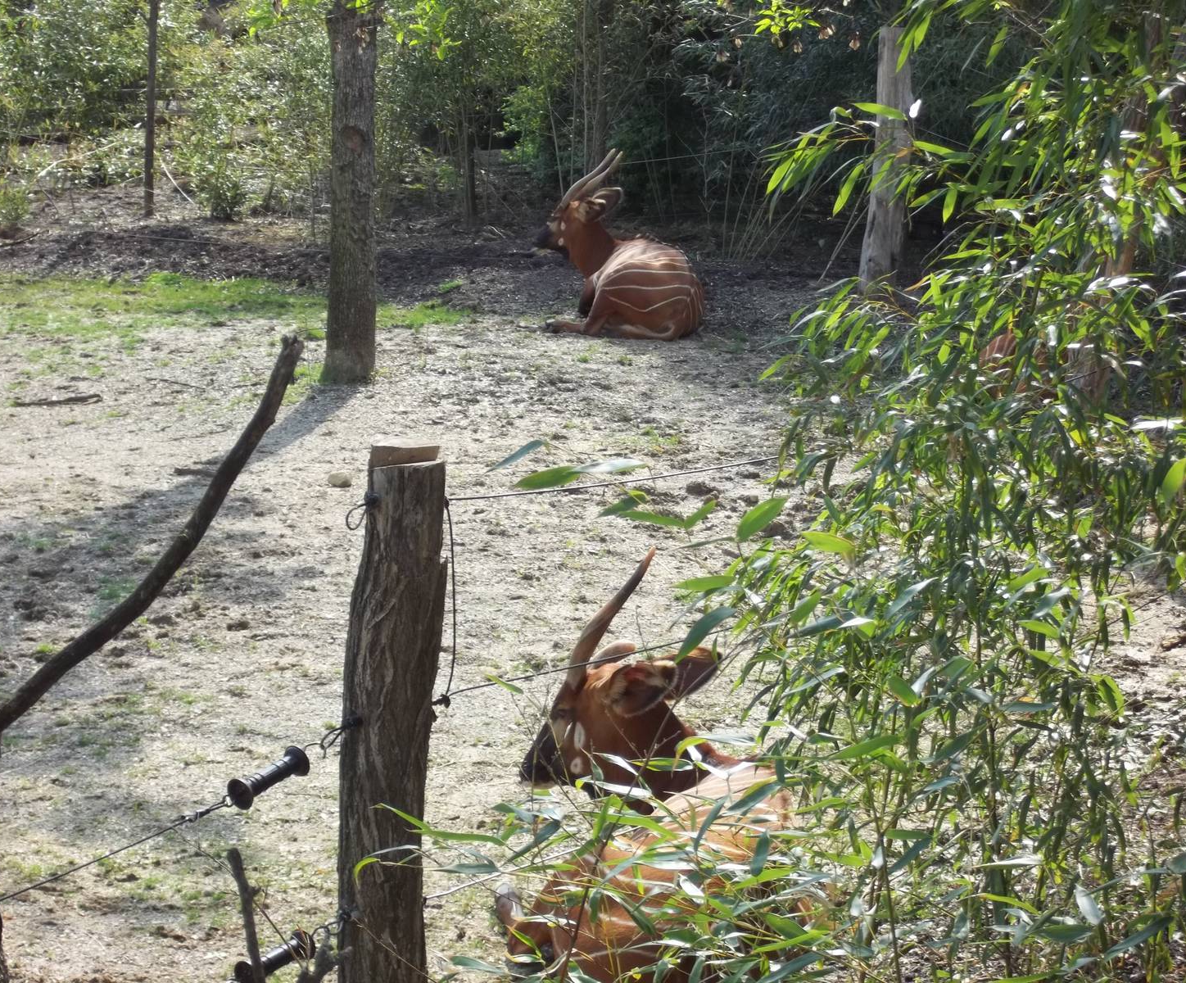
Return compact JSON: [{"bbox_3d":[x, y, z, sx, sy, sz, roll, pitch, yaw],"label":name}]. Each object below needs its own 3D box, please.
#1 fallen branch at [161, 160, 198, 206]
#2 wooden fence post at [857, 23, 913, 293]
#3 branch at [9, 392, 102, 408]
[{"bbox_3d":[-3.396,-2.527,29.800,0.320,0.380,0.120,1,11,0],"label":"fallen branch"},{"bbox_3d":[2.111,-2.400,26.250,0.270,1.940,0.270,2,11,0],"label":"wooden fence post"},{"bbox_3d":[-3.174,-0.542,21.500,0.570,0.055,0.090,-3,12,-20],"label":"branch"}]

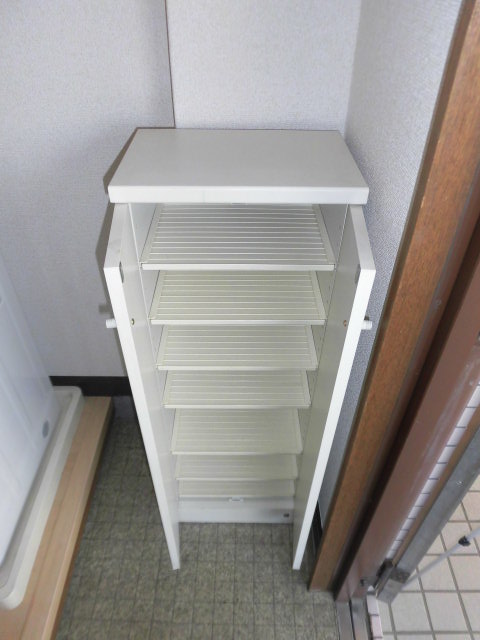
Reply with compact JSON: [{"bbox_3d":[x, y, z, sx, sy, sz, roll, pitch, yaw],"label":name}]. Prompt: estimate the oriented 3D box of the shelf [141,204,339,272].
[{"bbox_3d":[-0.003,-0.166,0.866,0.343,0.013,0.223,0,41,-1],"label":"shelf"}]

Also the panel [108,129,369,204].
[{"bbox_3d":[-0.002,-0.272,0.767,0.390,0.026,0.257,0,41,-1],"label":"panel"}]

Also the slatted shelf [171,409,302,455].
[{"bbox_3d":[-0.008,0.280,1.251,0.343,0.013,0.223,0,41,-1],"label":"slatted shelf"}]

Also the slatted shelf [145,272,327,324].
[{"bbox_3d":[-0.004,-0.068,0.951,0.343,0.013,0.223,0,41,-1],"label":"slatted shelf"}]

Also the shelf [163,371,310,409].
[{"bbox_3d":[-0.006,0.132,1.124,0.343,0.013,0.223,0,41,-1],"label":"shelf"}]

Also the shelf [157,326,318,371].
[{"bbox_3d":[-0.005,0.031,1.036,0.343,0.013,0.223,0,41,-1],"label":"shelf"}]

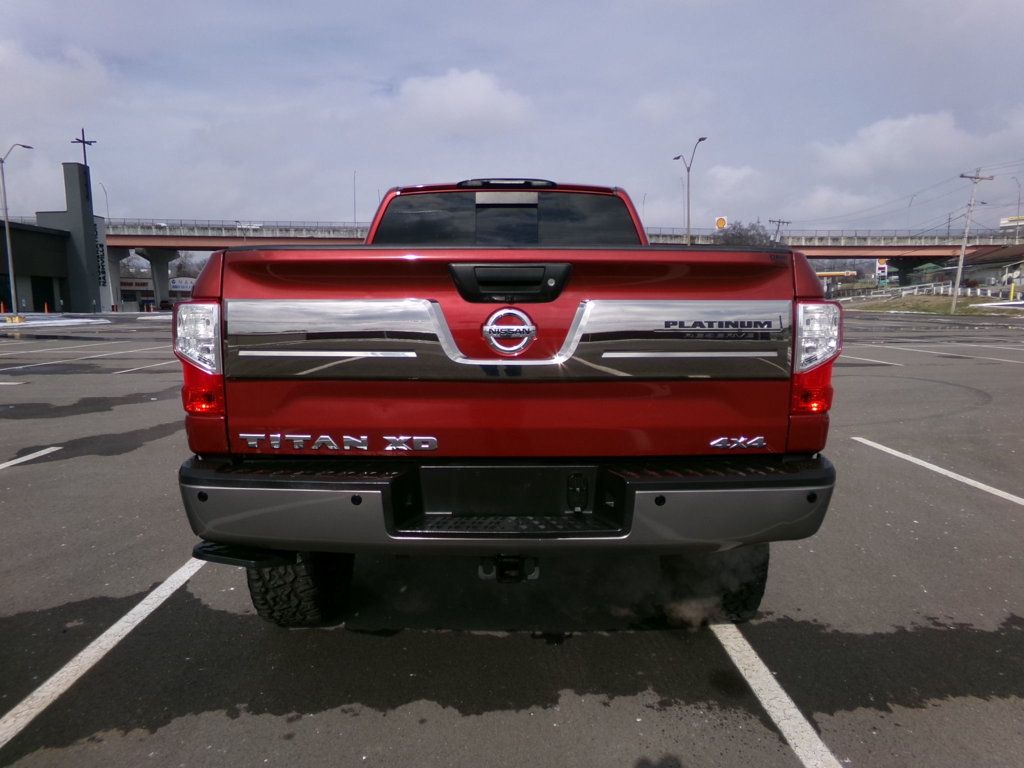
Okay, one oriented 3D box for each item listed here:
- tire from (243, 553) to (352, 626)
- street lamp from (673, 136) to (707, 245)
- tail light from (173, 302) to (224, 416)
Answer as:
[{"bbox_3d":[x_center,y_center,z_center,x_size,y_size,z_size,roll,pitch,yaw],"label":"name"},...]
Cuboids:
[{"bbox_3d":[-0.902,0.648,3.247,0.310,0.860,0.860,0,7,0],"label":"tire"},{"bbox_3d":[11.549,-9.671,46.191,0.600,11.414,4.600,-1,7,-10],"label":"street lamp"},{"bbox_3d":[-0.928,-0.079,2.125,0.165,0.345,0.190,0,7,0],"label":"tail light"}]

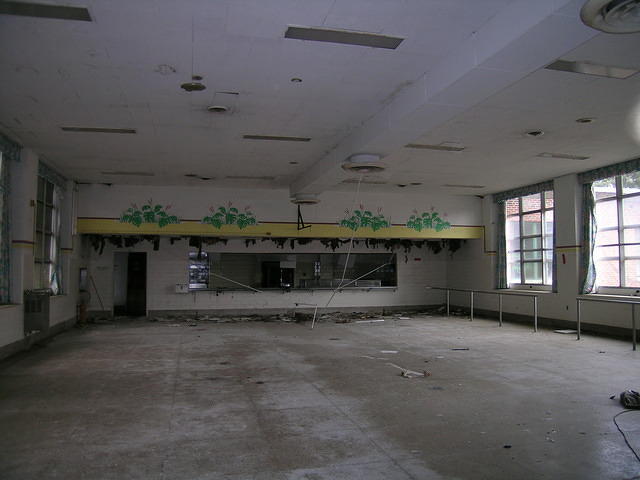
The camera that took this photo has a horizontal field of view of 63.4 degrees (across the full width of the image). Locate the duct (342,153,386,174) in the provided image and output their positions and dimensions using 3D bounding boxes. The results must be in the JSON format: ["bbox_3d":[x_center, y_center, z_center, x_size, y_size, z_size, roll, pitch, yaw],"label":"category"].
[{"bbox_3d":[0.794,-1.364,9.364,0.750,0.260,0.750,0,-3,0],"label":"duct"}]

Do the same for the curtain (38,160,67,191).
[{"bbox_3d":[-6.157,-1.470,11.943,0.160,0.290,2.250,1,-3,-13],"label":"curtain"}]

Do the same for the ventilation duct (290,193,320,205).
[{"bbox_3d":[-0.392,-1.091,14.111,0.750,0.260,0.750,1,-3,-13],"label":"ventilation duct"}]

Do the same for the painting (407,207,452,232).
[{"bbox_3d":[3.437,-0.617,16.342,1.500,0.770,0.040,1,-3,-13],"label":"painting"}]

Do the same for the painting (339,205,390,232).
[{"bbox_3d":[1.377,-0.659,15.865,1.670,0.860,0.040,1,-3,-13],"label":"painting"}]

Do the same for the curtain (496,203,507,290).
[{"bbox_3d":[5.505,0.135,15.659,0.140,2.670,0.480,1,-3,-13],"label":"curtain"}]

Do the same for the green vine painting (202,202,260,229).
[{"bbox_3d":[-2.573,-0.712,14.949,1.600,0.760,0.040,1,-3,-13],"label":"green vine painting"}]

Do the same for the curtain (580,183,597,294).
[{"bbox_3d":[6.298,-0.062,12.163,0.160,2.640,0.420,1,-3,-13],"label":"curtain"}]

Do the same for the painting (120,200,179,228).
[{"bbox_3d":[-4.750,-0.716,14.443,1.550,0.790,0.040,1,-3,-13],"label":"painting"}]

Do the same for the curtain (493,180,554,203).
[{"bbox_3d":[5.715,-1.345,14.749,0.160,0.280,2.890,1,-3,-13],"label":"curtain"}]

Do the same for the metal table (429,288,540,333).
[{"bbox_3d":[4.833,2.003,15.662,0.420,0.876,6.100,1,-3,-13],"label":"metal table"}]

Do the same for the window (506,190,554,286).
[{"bbox_3d":[5.831,0.012,14.569,0.120,2.610,2.400,1,-3,-13],"label":"window"}]

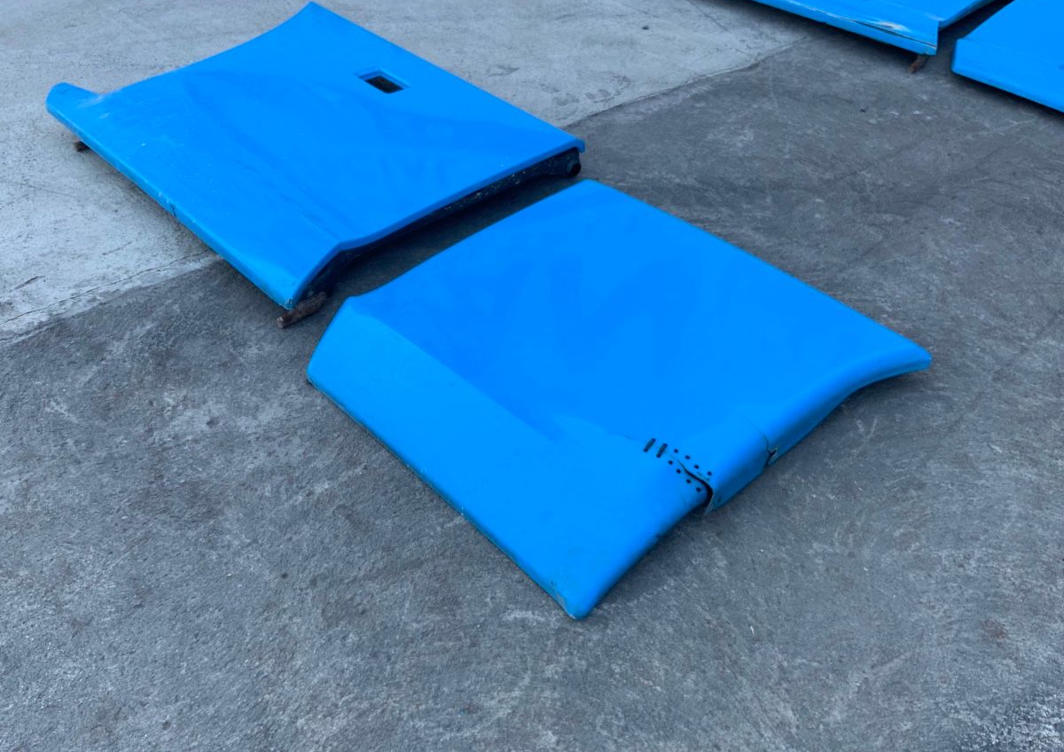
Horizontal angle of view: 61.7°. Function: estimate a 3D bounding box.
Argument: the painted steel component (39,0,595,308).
[{"bbox_3d":[-0.740,-0.816,2.864,1.055,0.160,1.510,-32,51,-31],"label":"painted steel component"}]

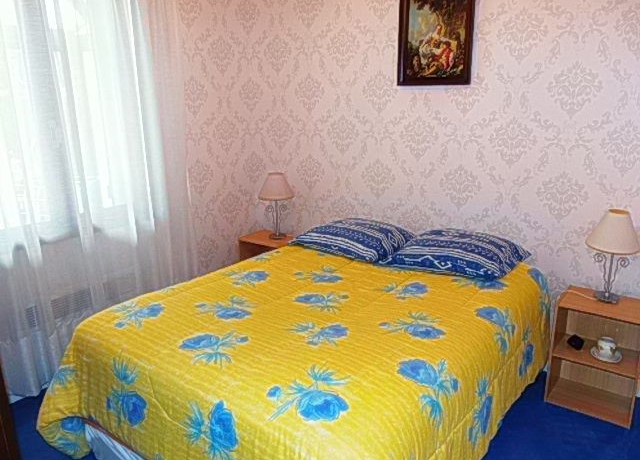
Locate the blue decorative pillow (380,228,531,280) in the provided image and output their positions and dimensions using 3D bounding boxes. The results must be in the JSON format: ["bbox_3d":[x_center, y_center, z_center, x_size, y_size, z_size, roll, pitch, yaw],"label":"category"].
[{"bbox_3d":[0.821,0.094,2.833,0.671,0.190,0.507,8,17,29],"label":"blue decorative pillow"}]

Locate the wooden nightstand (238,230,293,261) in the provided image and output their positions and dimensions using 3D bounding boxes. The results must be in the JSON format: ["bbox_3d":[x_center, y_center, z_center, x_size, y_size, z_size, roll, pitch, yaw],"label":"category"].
[{"bbox_3d":[-0.361,0.328,3.759,0.382,0.546,0.337,10,18,34],"label":"wooden nightstand"}]

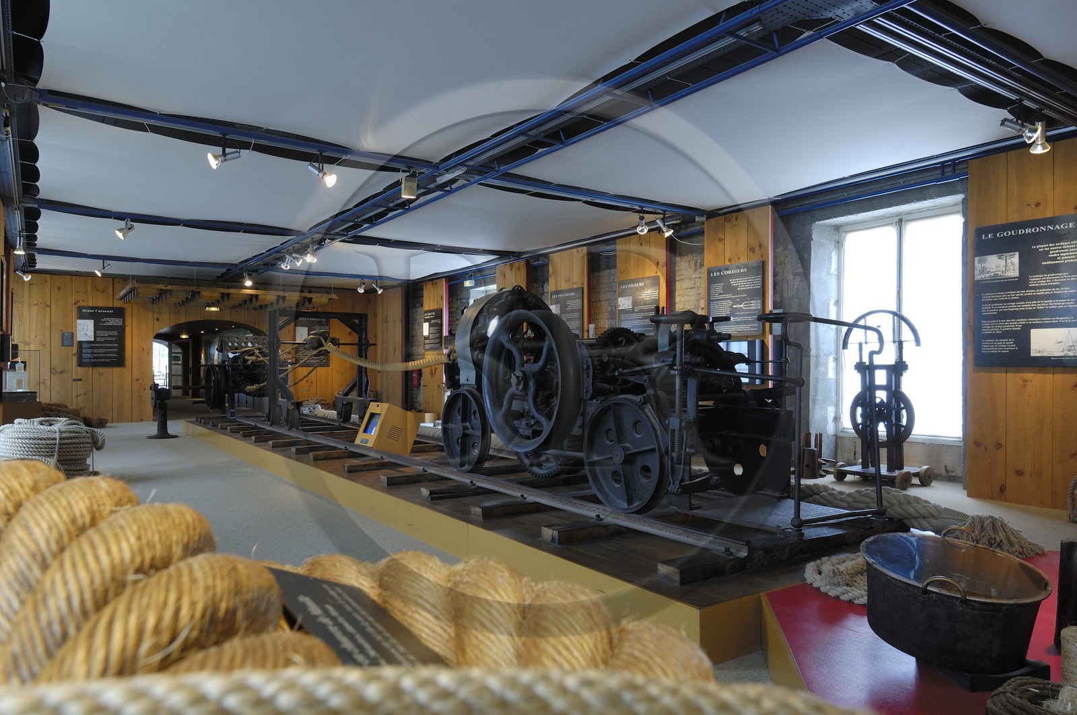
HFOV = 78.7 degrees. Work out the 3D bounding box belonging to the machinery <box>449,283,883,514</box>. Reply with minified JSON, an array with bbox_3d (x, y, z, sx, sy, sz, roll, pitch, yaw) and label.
[{"bbox_3d":[0.620,0.150,4.720,1.450,1.550,3.100,0,-1,-36],"label":"machinery"}]

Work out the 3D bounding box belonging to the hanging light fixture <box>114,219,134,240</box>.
[{"bbox_3d":[-5.006,-1.570,7.974,0.195,0.276,0.122,1,-1,-42],"label":"hanging light fixture"}]

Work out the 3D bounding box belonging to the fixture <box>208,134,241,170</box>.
[{"bbox_3d":[-2.464,-1.610,5.165,0.246,0.288,0.122,1,-1,-38],"label":"fixture"}]

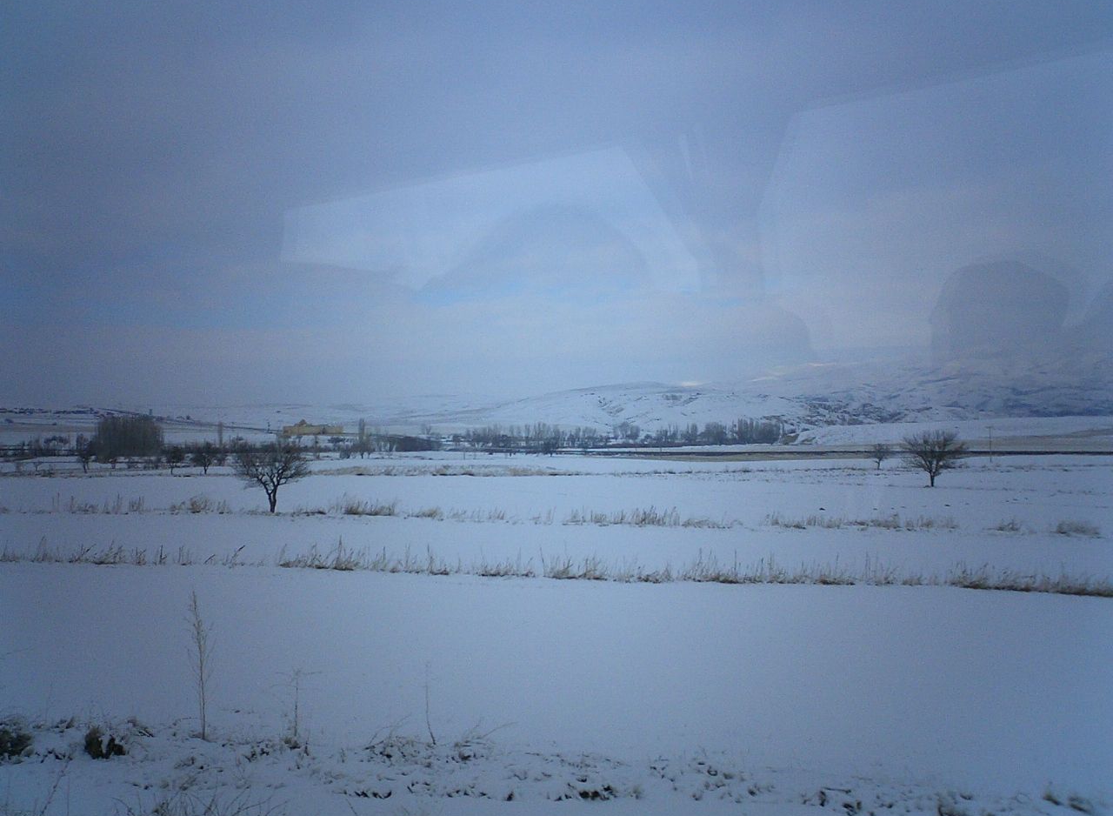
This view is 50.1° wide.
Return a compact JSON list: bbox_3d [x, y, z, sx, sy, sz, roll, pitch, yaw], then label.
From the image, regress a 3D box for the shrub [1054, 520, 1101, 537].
[{"bbox_3d":[24.976,5.749,57.000,2.100,0.800,1.400,-1,-1,22],"label":"shrub"}]

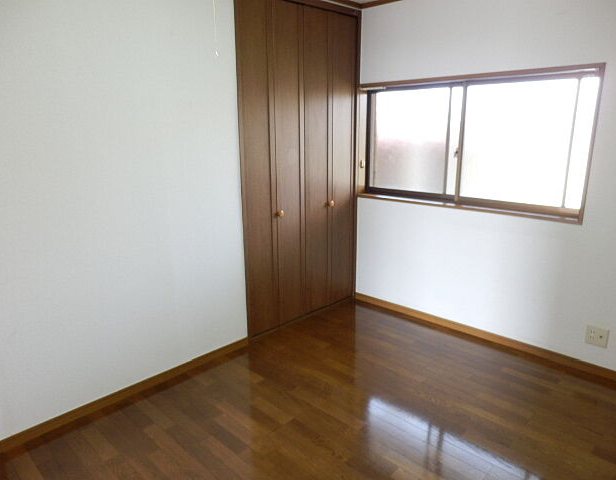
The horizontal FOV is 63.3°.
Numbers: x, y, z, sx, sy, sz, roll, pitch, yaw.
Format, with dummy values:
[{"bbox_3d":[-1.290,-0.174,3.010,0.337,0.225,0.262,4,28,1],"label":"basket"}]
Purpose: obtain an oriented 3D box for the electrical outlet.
[{"bbox_3d":[1.717,0.578,2.966,0.119,0.120,0.012,13,20,42],"label":"electrical outlet"}]

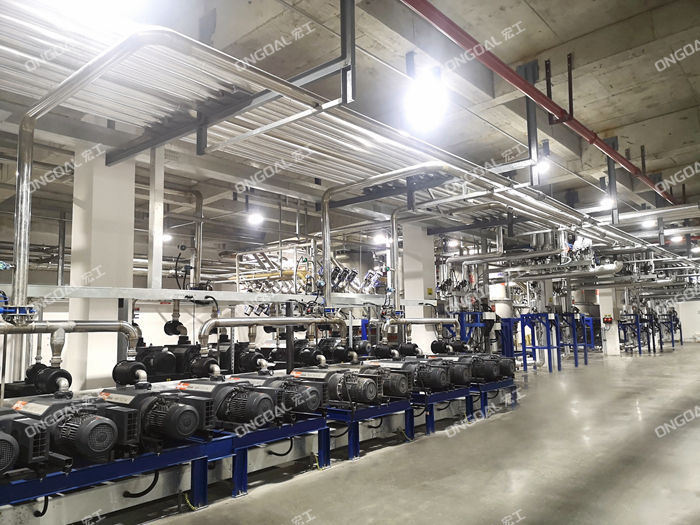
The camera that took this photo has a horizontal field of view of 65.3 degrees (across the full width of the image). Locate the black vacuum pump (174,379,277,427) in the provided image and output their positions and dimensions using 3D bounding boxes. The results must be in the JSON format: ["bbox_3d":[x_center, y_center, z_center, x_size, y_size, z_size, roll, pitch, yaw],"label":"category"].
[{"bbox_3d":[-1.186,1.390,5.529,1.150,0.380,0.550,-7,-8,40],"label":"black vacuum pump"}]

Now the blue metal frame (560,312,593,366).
[{"bbox_3d":[8.189,2.906,20.471,0.892,1.921,1.067,-7,-9,40],"label":"blue metal frame"}]

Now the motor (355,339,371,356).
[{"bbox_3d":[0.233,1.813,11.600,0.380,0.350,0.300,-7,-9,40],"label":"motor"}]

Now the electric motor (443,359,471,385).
[{"bbox_3d":[1.756,1.866,9.187,0.436,0.310,0.281,-7,-9,40],"label":"electric motor"}]

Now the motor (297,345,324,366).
[{"bbox_3d":[-0.557,1.341,7.791,0.300,0.270,0.260,-7,-9,40],"label":"motor"}]

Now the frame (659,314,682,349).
[{"bbox_3d":[15.528,3.340,26.501,0.750,1.570,1.400,-7,-8,40],"label":"frame"}]

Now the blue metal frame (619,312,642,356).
[{"bbox_3d":[13.080,3.331,25.406,0.920,1.820,0.900,-7,-9,40],"label":"blue metal frame"}]

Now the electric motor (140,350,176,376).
[{"bbox_3d":[-2.437,1.287,6.969,0.436,0.310,0.281,-7,-9,40],"label":"electric motor"}]

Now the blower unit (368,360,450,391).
[{"bbox_3d":[0.985,1.844,8.931,1.242,0.446,0.543,-7,-9,40],"label":"blower unit"}]

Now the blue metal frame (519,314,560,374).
[{"bbox_3d":[6.201,2.597,17.717,0.920,1.820,0.900,-7,-9,40],"label":"blue metal frame"}]

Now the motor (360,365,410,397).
[{"bbox_3d":[0.468,1.520,6.984,0.520,0.310,0.280,-7,-8,40],"label":"motor"}]

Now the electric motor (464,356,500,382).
[{"bbox_3d":[2.388,1.898,9.866,0.530,0.380,0.320,-7,-9,40],"label":"electric motor"}]

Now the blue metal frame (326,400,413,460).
[{"bbox_3d":[0.081,2.180,7.371,1.000,0.550,1.330,-7,-9,40],"label":"blue metal frame"}]

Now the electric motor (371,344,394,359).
[{"bbox_3d":[0.566,1.494,9.203,0.310,0.250,0.260,-7,-9,40],"label":"electric motor"}]

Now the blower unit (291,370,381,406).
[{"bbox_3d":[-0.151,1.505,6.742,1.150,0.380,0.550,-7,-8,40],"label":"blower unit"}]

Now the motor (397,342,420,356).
[{"bbox_3d":[1.060,1.554,9.770,0.320,0.252,0.252,-7,-9,40],"label":"motor"}]

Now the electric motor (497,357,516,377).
[{"bbox_3d":[2.946,2.005,10.562,0.436,0.310,0.281,-7,-9,40],"label":"electric motor"}]

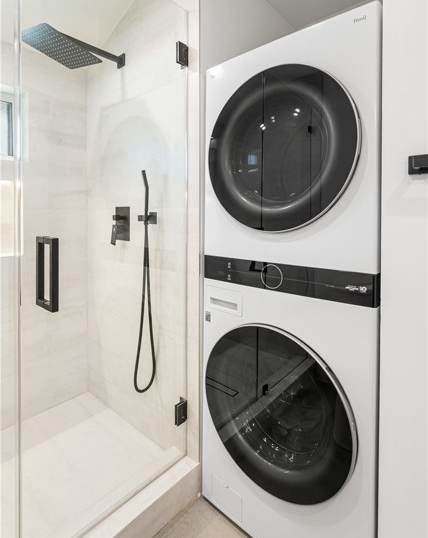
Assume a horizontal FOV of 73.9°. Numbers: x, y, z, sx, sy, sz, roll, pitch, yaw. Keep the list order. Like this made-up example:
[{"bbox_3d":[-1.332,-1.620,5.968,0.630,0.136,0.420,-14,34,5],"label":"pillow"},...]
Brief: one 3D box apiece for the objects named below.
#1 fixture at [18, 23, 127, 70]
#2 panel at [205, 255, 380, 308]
[{"bbox_3d":[-0.710,-1.152,1.464,0.497,0.107,0.305,-6,10,-43],"label":"fixture"},{"bbox_3d":[0.232,0.026,1.059,0.680,0.098,0.050,8,10,40],"label":"panel"}]

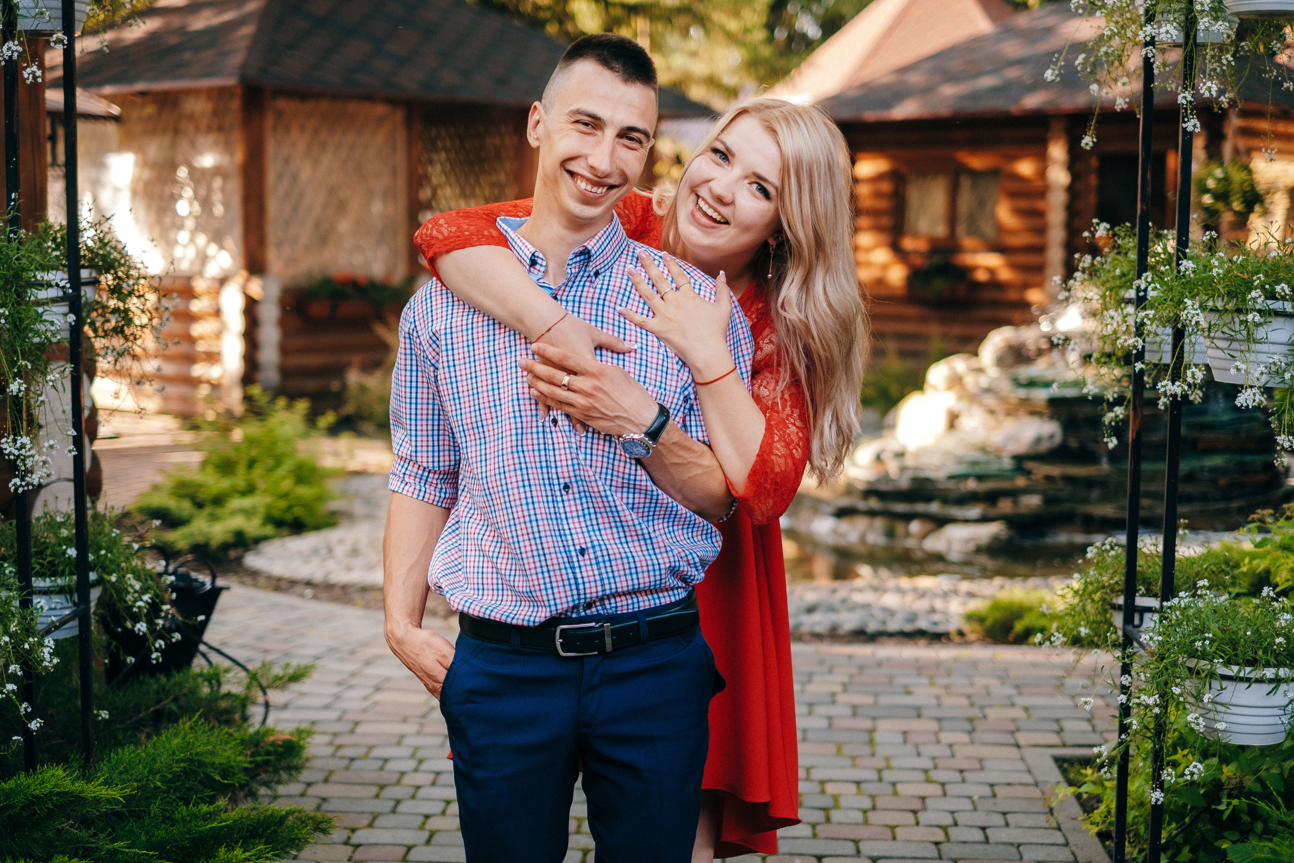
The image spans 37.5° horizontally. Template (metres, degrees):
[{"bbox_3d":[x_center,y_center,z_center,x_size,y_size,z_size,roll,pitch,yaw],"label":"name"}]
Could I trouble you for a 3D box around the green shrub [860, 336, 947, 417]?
[{"bbox_3d":[2.100,-0.450,15.800,0.850,0.720,0.750,1,6,0],"label":"green shrub"}]

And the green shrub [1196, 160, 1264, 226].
[{"bbox_3d":[4.440,-1.815,14.500,0.540,0.520,0.500,1,6,0],"label":"green shrub"}]

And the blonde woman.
[{"bbox_3d":[-0.010,0.371,2.580,0.600,1.620,0.550,2,6,10],"label":"blonde woman"}]

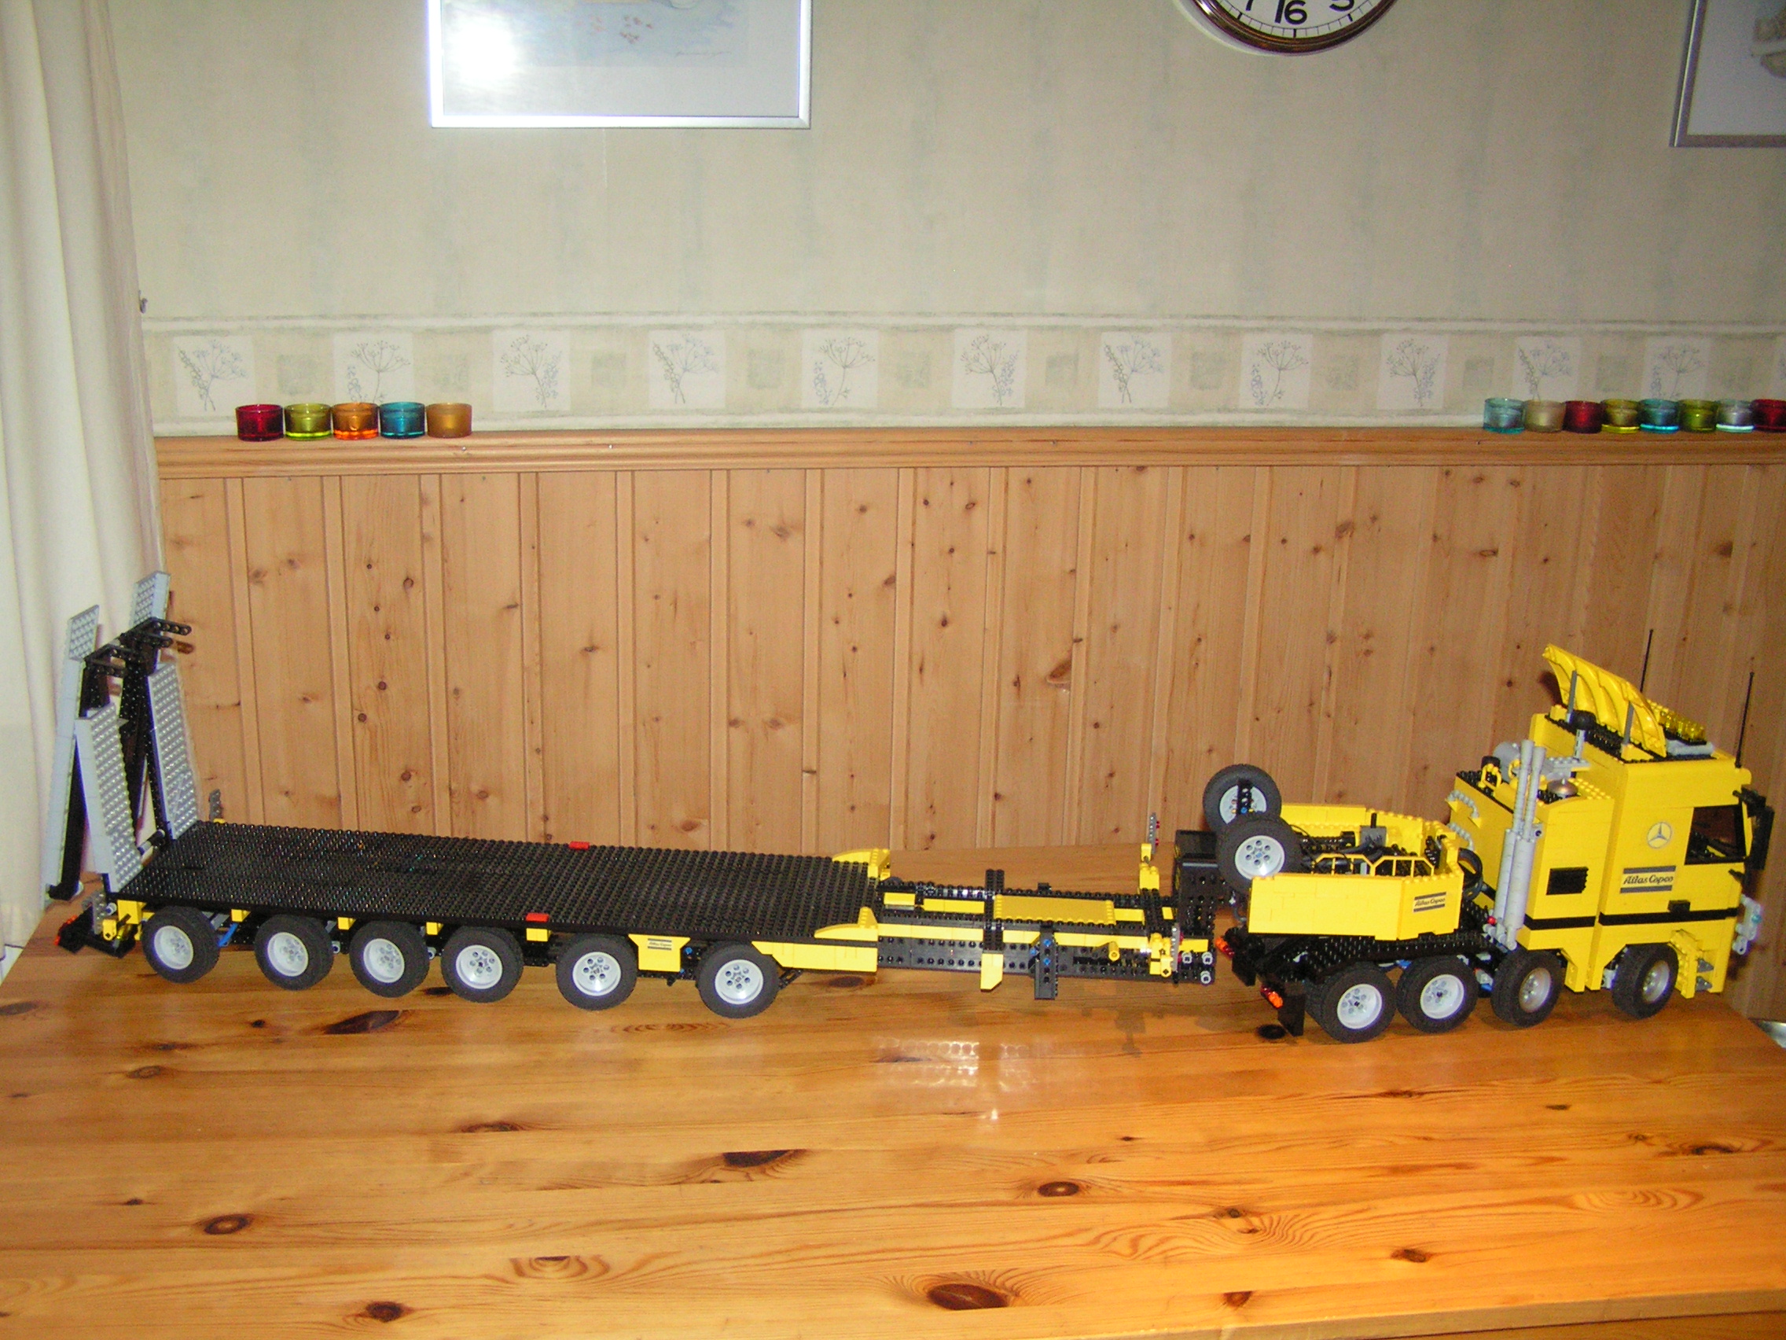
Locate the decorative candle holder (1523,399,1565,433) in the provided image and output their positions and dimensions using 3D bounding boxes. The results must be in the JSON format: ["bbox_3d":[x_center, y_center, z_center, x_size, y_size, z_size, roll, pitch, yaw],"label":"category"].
[{"bbox_3d":[0.797,-0.312,2.404,0.049,0.034,0.049,-1,18,-9],"label":"decorative candle holder"}]

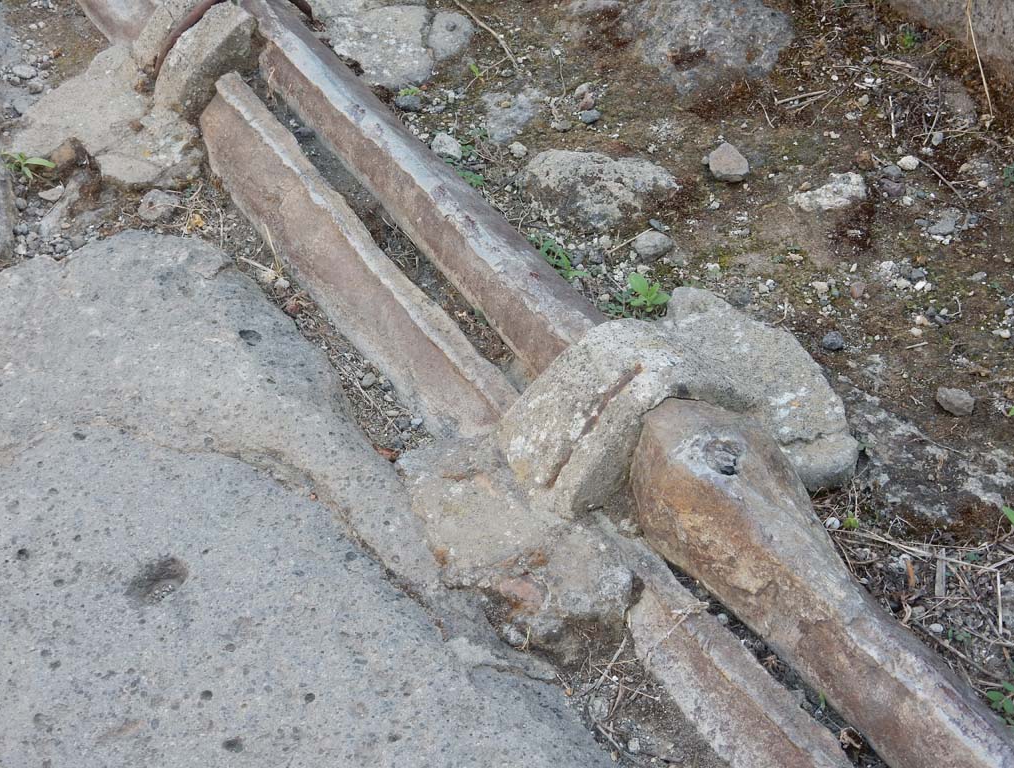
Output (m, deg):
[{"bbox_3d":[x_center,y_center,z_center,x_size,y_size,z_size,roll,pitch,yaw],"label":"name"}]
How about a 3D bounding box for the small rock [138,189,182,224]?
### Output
[{"bbox_3d":[-0.463,-0.236,2.797,0.058,0.029,0.039,0,38,0],"label":"small rock"}]

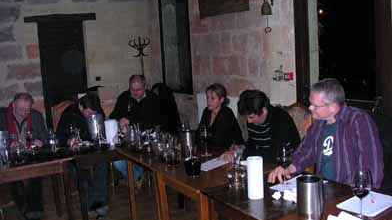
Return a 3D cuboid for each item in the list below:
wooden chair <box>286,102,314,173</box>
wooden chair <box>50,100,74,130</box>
[{"bbox_3d":[0.827,0.525,3.644,0.540,1.030,0.460,-8,10,-30],"label":"wooden chair"},{"bbox_3d":[-1.504,0.456,4.963,0.460,1.020,0.540,-8,10,-30],"label":"wooden chair"}]

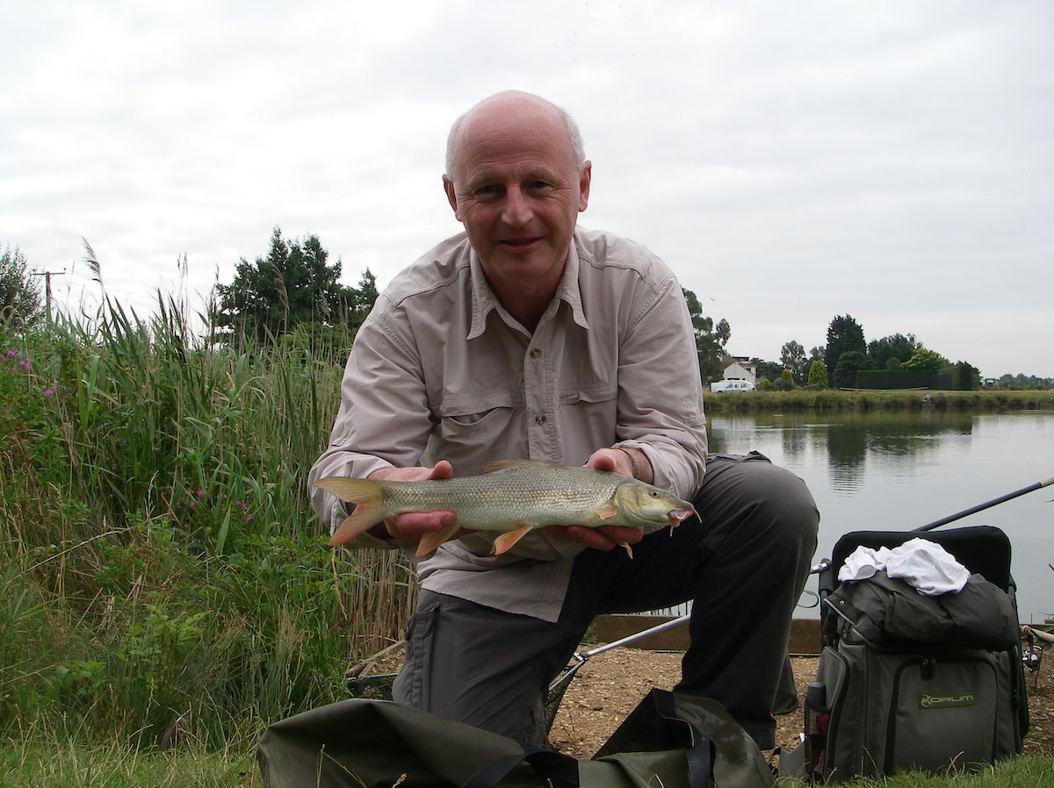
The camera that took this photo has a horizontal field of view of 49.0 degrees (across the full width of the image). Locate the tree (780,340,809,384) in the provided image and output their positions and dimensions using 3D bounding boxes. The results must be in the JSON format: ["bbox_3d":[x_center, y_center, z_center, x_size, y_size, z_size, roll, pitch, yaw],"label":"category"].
[{"bbox_3d":[40.460,-4.640,175.000,4.200,7.000,4.200,0,0,0],"label":"tree"}]

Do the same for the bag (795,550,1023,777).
[{"bbox_3d":[0.782,0.550,2.360,0.390,0.380,0.240,0,0,-14],"label":"bag"}]

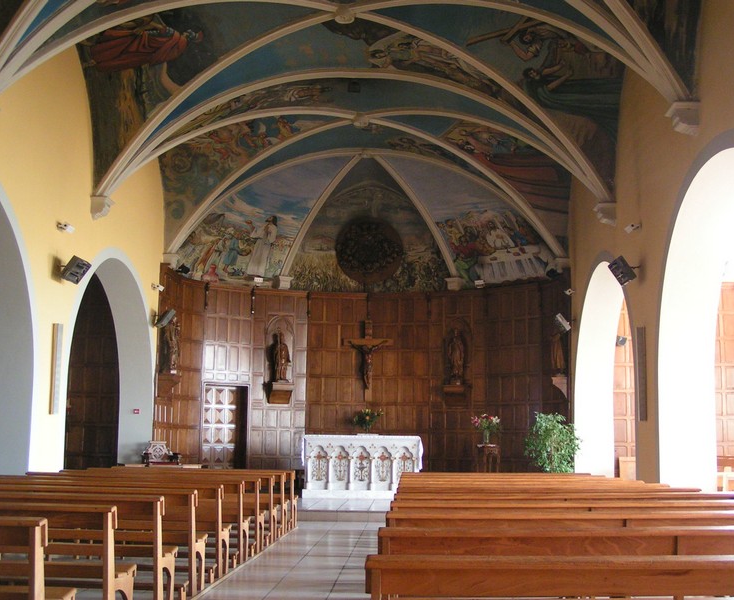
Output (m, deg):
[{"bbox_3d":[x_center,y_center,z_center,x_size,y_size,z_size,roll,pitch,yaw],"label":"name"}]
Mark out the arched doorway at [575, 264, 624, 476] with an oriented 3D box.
[{"bbox_3d":[4.495,1.479,15.497,0.814,4.328,4.915,0,-10,3],"label":"arched doorway"}]

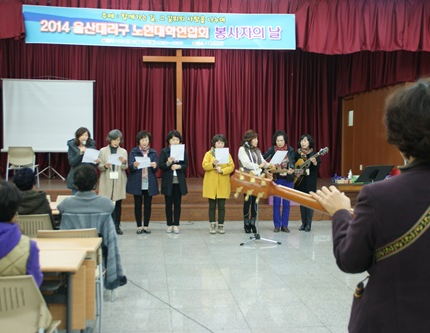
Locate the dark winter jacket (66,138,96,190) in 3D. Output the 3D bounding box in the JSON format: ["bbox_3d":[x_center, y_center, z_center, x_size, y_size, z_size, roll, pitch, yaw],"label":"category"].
[{"bbox_3d":[-2.097,-0.032,9.250,0.520,0.820,0.380,0,2,-22],"label":"dark winter jacket"}]

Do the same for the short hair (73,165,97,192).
[{"bbox_3d":[-1.120,0.104,5.050,0.205,0.240,0.220,0,2,3],"label":"short hair"}]

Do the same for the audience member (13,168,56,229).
[{"bbox_3d":[-1.690,0.600,5.350,0.500,1.190,0.720,0,2,9],"label":"audience member"}]

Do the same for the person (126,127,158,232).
[{"bbox_3d":[-1.125,0.246,9.060,0.520,1.600,0.420,0,2,-7],"label":"person"}]

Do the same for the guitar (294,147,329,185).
[{"bbox_3d":[1.507,-0.065,9.450,1.000,0.390,0.120,-34,-10,19],"label":"guitar"}]

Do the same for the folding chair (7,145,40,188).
[{"bbox_3d":[-3.721,0.029,11.300,0.500,0.800,0.500,1,2,0],"label":"folding chair"}]

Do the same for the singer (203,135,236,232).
[{"bbox_3d":[0.055,0.270,9.100,0.510,1.550,0.380,0,2,-4],"label":"singer"}]

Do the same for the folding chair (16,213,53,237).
[{"bbox_3d":[-1.680,0.803,5.150,0.480,0.800,0.520,0,2,-13],"label":"folding chair"}]

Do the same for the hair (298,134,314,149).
[{"bbox_3d":[1.495,-0.409,9.550,0.250,0.240,0.250,2,2,25],"label":"hair"}]

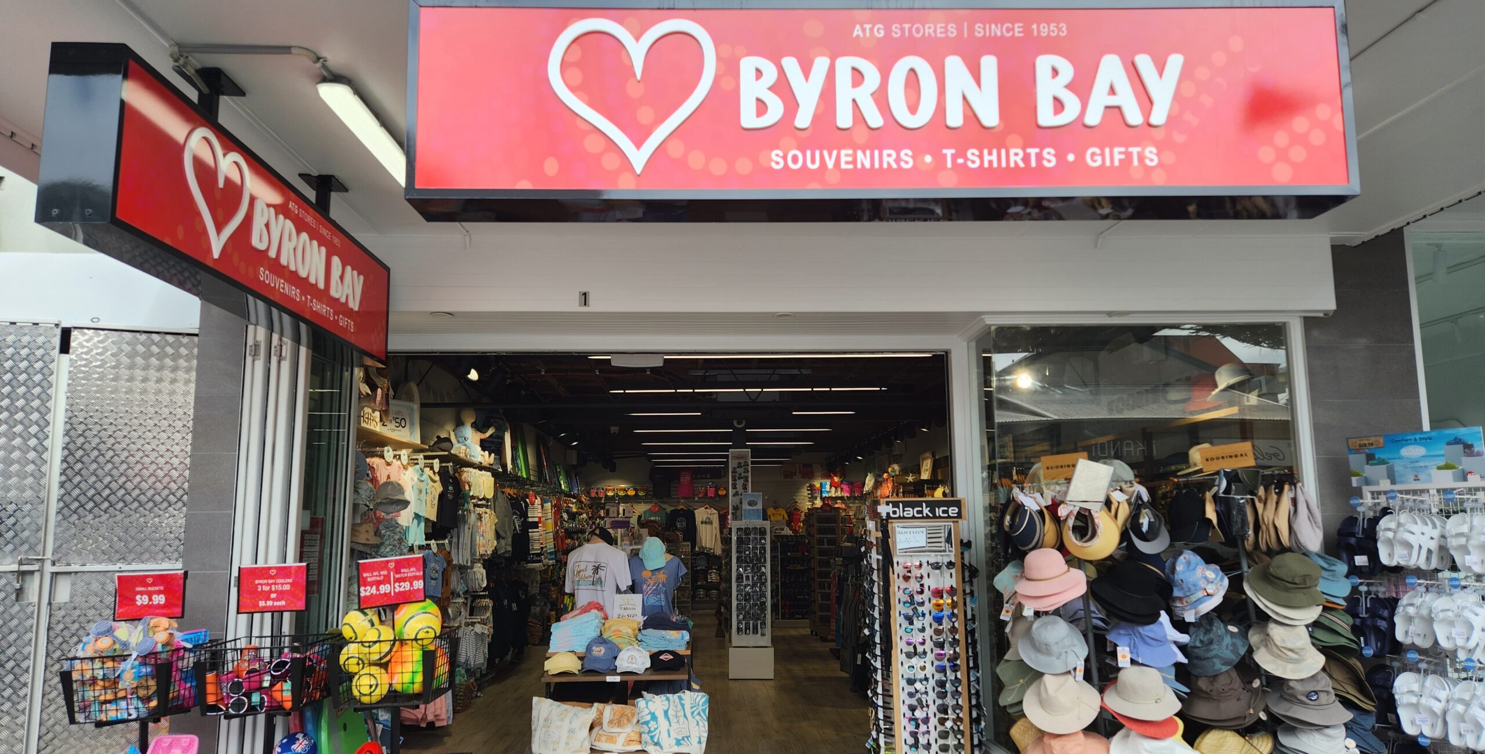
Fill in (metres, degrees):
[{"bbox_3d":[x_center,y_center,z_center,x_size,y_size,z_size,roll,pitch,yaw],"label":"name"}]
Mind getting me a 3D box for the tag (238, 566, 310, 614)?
[{"bbox_3d":[-2.179,0.983,4.570,0.305,0.220,0.010,1,-8,-7],"label":"tag"}]

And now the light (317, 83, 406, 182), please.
[{"bbox_3d":[-1.454,-0.940,4.085,0.130,0.085,1.270,0,-8,-3],"label":"light"}]

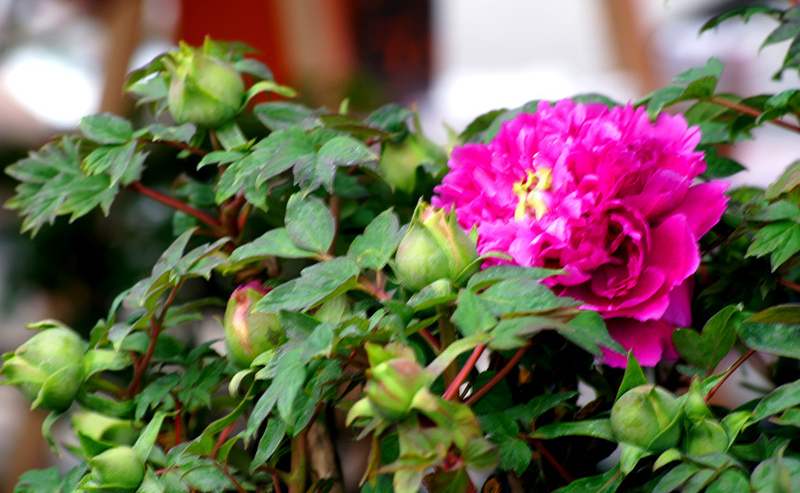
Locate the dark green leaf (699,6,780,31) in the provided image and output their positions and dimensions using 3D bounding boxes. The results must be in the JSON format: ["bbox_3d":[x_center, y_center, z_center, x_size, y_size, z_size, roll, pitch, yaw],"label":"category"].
[{"bbox_3d":[0.188,-0.126,2.200,0.046,0.010,0.022,-11,18,-13],"label":"dark green leaf"}]

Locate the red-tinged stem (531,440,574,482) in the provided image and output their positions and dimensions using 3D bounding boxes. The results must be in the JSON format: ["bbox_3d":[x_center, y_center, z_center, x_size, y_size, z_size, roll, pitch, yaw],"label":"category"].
[{"bbox_3d":[0.082,0.115,2.130,0.004,0.032,0.004,-45,5,0],"label":"red-tinged stem"}]

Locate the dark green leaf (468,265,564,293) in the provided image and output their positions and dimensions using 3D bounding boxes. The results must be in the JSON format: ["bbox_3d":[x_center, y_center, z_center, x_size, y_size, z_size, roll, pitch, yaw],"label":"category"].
[{"bbox_3d":[0.060,0.017,2.080,0.051,0.009,0.024,-8,29,11],"label":"dark green leaf"}]

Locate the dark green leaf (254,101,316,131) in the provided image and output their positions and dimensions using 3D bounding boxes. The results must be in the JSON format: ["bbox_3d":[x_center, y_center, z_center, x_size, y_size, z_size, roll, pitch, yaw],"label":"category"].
[{"bbox_3d":[-0.060,-0.069,2.140,0.035,0.014,0.022,0,8,0],"label":"dark green leaf"}]

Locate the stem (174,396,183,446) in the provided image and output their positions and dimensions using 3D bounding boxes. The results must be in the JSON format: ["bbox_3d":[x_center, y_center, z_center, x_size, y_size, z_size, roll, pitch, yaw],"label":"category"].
[{"bbox_3d":[-0.115,0.091,2.080,0.004,0.027,0.004,0,8,0],"label":"stem"}]

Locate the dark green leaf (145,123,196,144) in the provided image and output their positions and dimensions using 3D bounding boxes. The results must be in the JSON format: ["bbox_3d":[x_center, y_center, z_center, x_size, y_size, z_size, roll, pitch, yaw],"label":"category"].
[{"bbox_3d":[-0.121,-0.059,2.100,0.025,0.006,0.020,-9,31,-15],"label":"dark green leaf"}]

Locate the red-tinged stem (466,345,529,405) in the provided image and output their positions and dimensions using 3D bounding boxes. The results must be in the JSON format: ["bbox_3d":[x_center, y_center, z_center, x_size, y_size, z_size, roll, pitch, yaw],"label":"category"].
[{"bbox_3d":[0.050,0.067,2.060,0.047,0.006,0.006,-42,0,-7],"label":"red-tinged stem"}]

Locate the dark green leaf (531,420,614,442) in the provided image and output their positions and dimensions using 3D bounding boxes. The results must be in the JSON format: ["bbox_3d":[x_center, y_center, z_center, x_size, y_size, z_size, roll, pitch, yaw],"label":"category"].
[{"bbox_3d":[0.090,0.096,2.080,0.046,0.010,0.016,0,8,0],"label":"dark green leaf"}]

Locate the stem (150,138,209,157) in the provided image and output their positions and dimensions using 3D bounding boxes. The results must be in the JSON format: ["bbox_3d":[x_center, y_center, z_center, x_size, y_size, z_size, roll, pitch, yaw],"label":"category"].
[{"bbox_3d":[-0.117,-0.052,2.110,0.032,0.004,0.004,16,-29,9],"label":"stem"}]

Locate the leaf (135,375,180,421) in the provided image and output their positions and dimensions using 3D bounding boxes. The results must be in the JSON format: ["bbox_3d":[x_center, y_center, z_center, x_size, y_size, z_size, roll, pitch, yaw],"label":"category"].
[{"bbox_3d":[-0.130,0.081,2.140,0.022,0.009,0.034,26,59,31],"label":"leaf"}]

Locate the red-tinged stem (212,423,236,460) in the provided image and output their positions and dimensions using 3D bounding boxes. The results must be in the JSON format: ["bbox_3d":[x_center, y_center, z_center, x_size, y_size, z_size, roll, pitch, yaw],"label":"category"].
[{"bbox_3d":[-0.092,0.102,2.100,0.004,0.023,0.004,34,3,0],"label":"red-tinged stem"}]

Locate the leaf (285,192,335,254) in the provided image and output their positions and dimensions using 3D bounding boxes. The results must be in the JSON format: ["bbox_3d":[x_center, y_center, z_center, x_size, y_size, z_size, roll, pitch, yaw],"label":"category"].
[{"bbox_3d":[-0.046,-0.012,2.050,0.025,0.034,0.007,-20,-15,-1],"label":"leaf"}]

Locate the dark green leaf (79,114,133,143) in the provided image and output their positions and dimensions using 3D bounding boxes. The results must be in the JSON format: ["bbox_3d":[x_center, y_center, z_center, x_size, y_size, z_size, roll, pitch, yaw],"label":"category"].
[{"bbox_3d":[-0.160,-0.064,2.170,0.030,0.007,0.023,14,43,-15],"label":"dark green leaf"}]

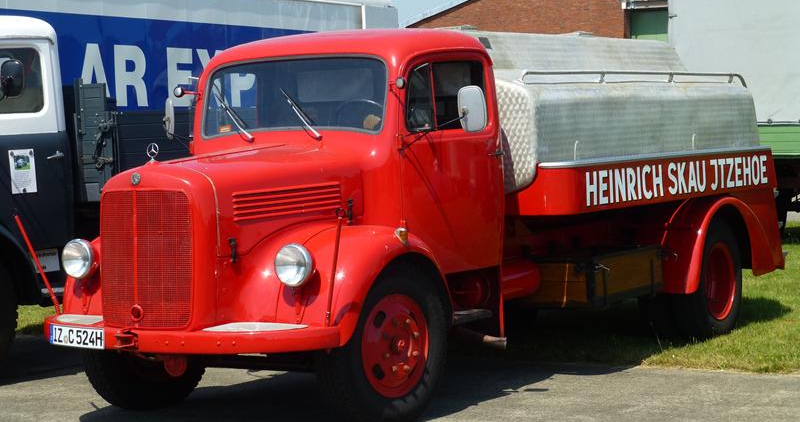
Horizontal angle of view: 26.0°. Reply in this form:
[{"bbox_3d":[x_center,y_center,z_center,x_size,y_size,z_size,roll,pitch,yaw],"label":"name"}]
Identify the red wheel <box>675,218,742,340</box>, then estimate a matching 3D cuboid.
[{"bbox_3d":[2.325,0.524,12.995,0.218,0.921,0.921,0,4,34],"label":"red wheel"}]

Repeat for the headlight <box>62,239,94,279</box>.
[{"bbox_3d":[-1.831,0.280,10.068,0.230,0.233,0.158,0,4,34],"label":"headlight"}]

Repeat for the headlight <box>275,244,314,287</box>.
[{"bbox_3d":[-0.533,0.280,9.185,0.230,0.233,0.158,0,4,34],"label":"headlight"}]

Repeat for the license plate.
[{"bbox_3d":[-1.847,0.722,9.932,0.515,0.114,0.020,1,4,42],"label":"license plate"}]

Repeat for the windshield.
[{"bbox_3d":[-0.657,-0.679,10.402,1.366,0.485,0.109,0,-6,34],"label":"windshield"}]

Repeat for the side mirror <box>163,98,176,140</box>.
[{"bbox_3d":[-1.489,-0.599,11.221,0.050,0.253,0.163,-3,3,-24],"label":"side mirror"}]

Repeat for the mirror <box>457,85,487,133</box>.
[{"bbox_3d":[0.413,-0.582,9.932,0.163,0.257,0.050,-1,3,16],"label":"mirror"}]

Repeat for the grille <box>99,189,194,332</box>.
[{"bbox_3d":[-1.383,0.260,9.330,0.663,0.767,0.119,0,4,34],"label":"grille"}]

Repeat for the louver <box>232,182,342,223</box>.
[{"bbox_3d":[-0.621,-0.049,9.616,0.050,0.188,0.881,0,4,39],"label":"louver"}]

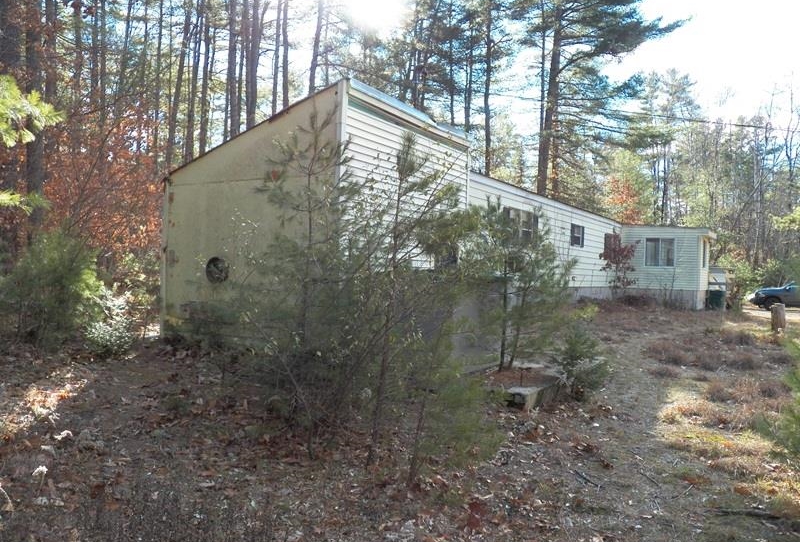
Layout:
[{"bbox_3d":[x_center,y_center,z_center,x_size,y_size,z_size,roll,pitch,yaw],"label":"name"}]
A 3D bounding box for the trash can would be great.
[{"bbox_3d":[12.377,1.119,25.201,0.620,0.760,0.620,2,0,32],"label":"trash can"}]

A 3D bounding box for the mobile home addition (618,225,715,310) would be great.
[{"bbox_3d":[10.913,-0.172,26.260,3.050,3.250,2.600,2,-1,33],"label":"mobile home addition"}]

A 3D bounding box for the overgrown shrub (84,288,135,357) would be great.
[{"bbox_3d":[-4.635,0.826,10.402,0.840,1.130,0.840,2,0,-24],"label":"overgrown shrub"}]

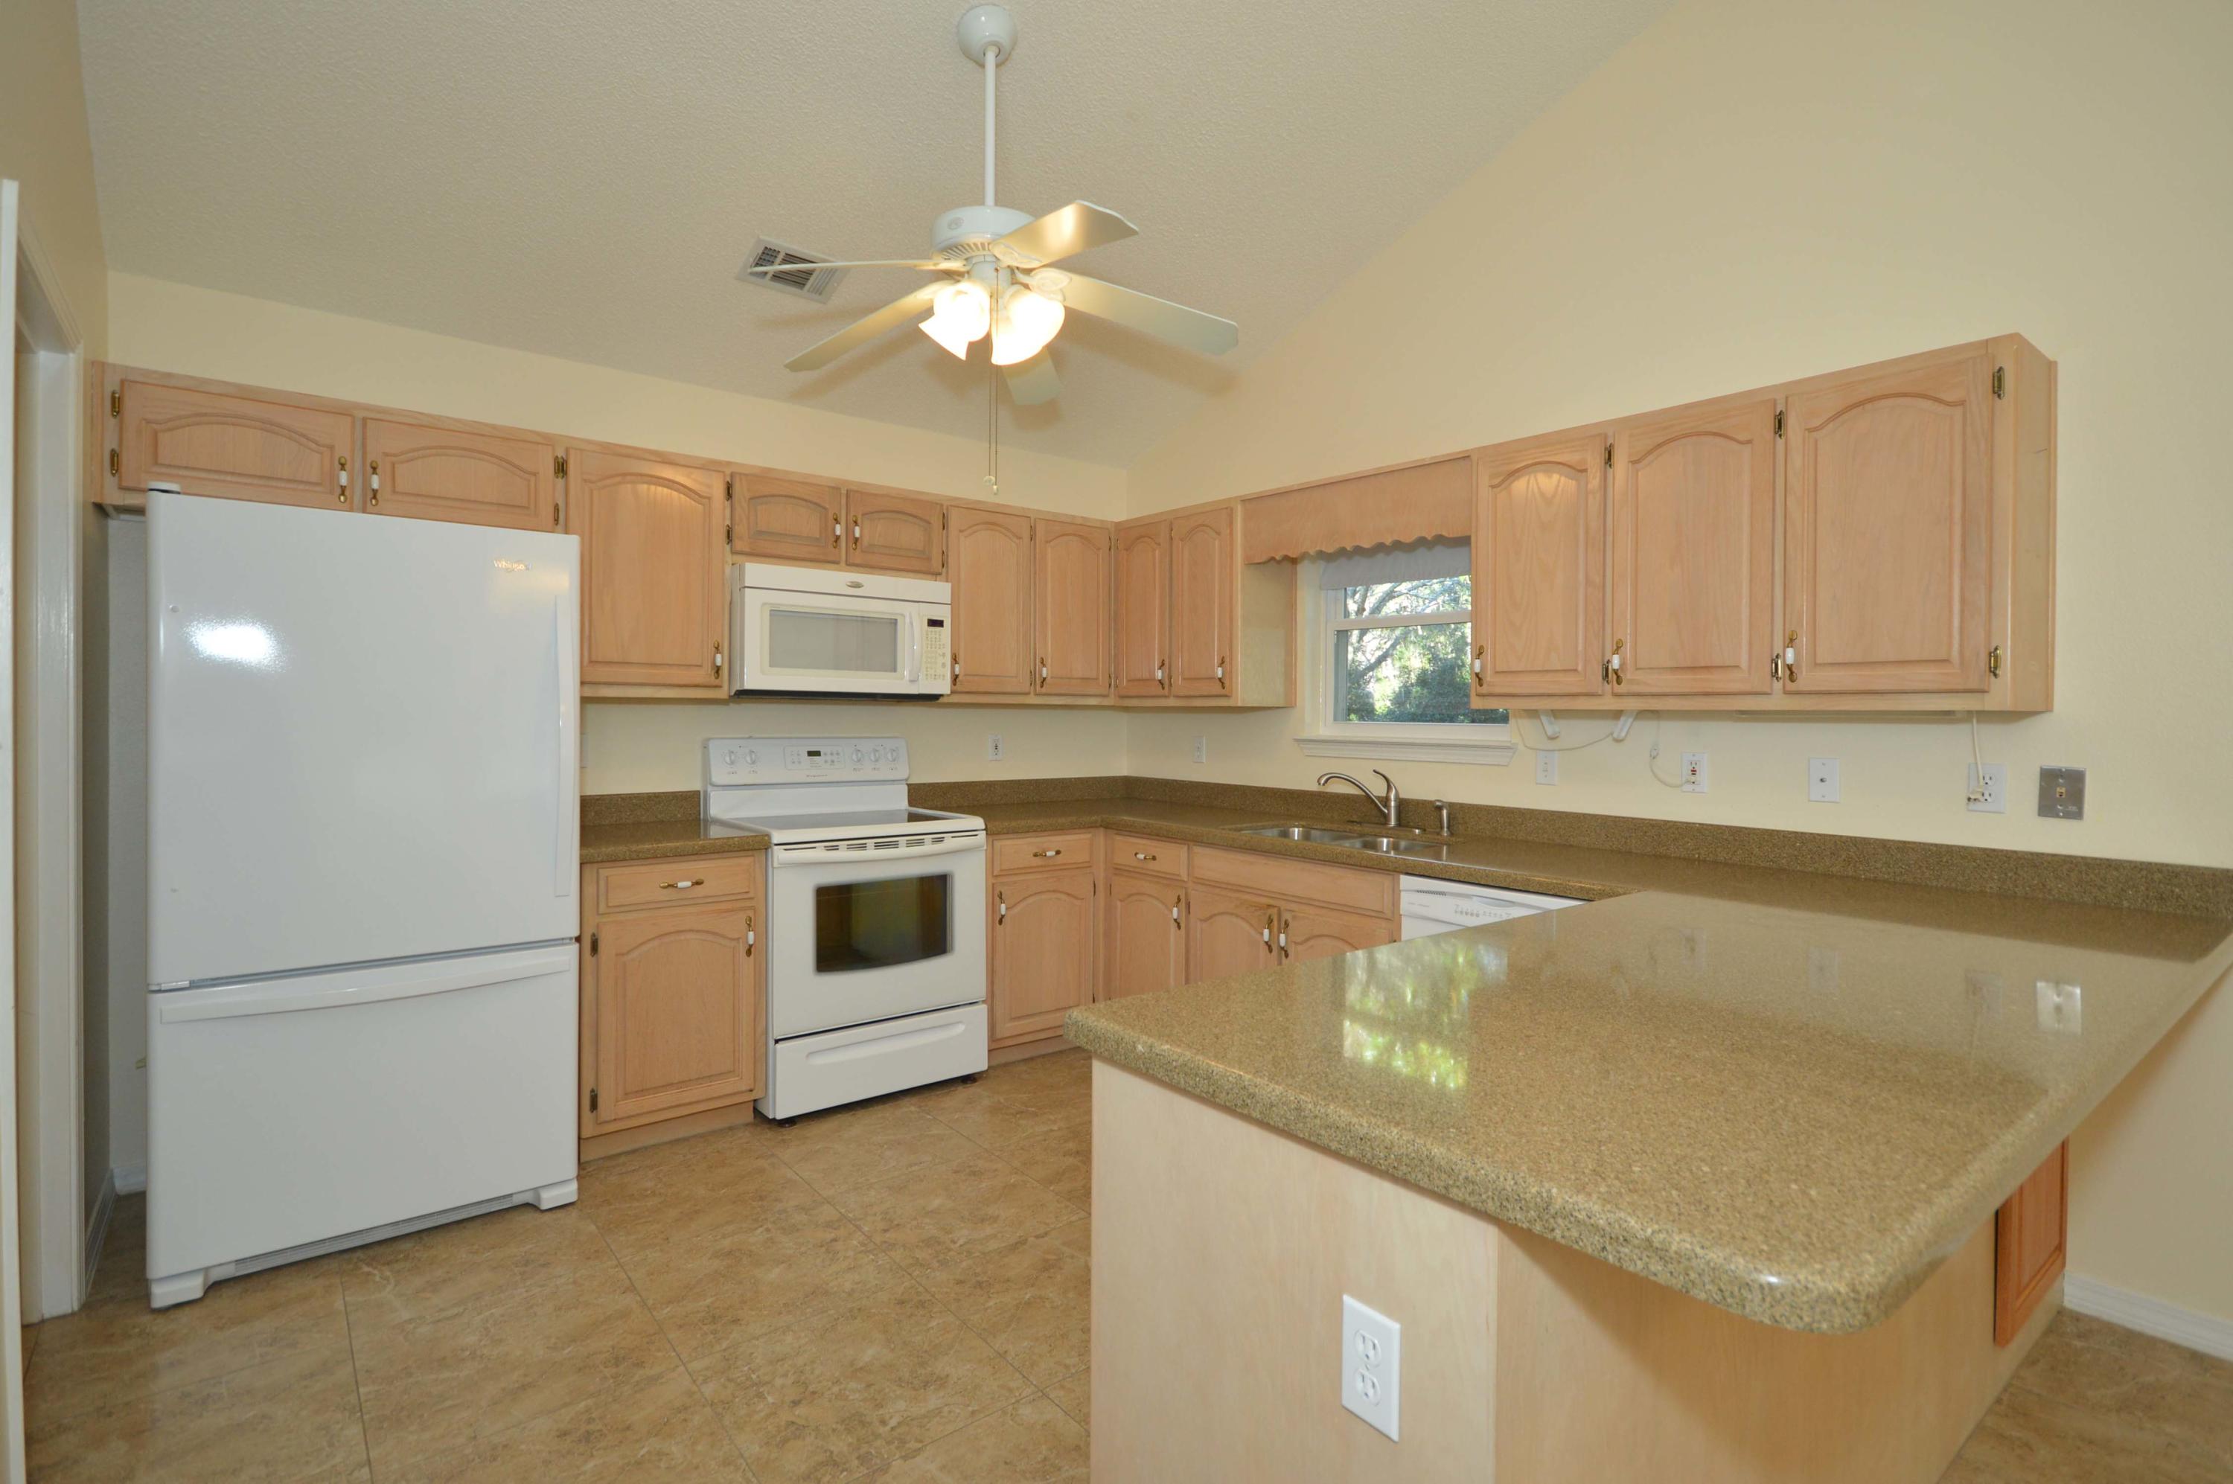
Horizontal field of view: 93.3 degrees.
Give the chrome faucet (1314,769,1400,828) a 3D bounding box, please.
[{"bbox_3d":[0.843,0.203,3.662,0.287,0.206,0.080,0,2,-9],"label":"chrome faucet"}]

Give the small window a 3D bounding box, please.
[{"bbox_3d":[1.025,-0.387,3.771,0.120,0.890,0.910,-1,2,-39],"label":"small window"}]

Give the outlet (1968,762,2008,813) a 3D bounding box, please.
[{"bbox_3d":[2.034,0.109,2.464,0.014,0.115,0.071,-1,2,-39],"label":"outlet"}]

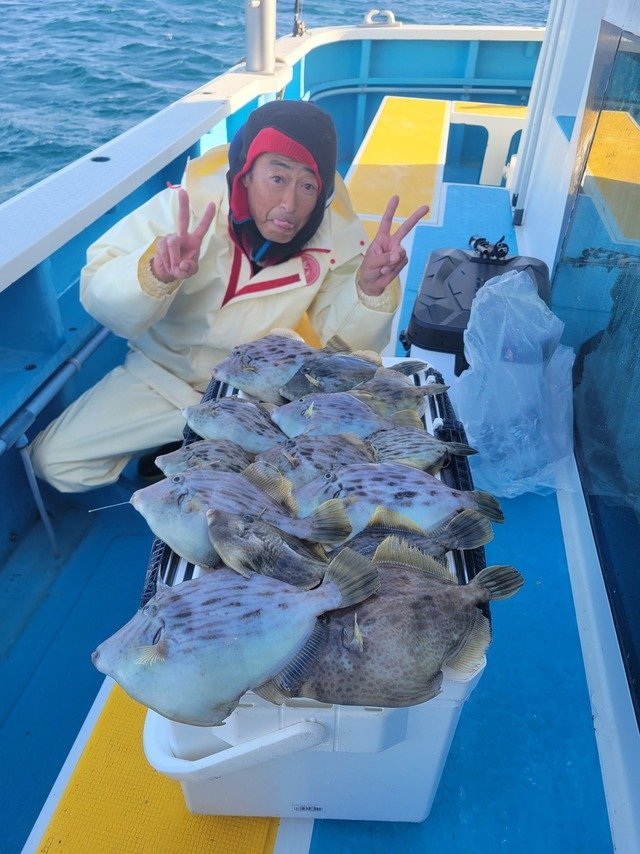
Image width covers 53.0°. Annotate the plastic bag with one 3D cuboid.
[{"bbox_3d":[0.365,-0.071,1.266,0.215,0.390,0.200,6,39,7],"label":"plastic bag"}]

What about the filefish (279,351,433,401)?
[{"bbox_3d":[0.046,-0.070,0.900,0.212,0.050,0.097,-11,64,-3],"label":"filefish"}]

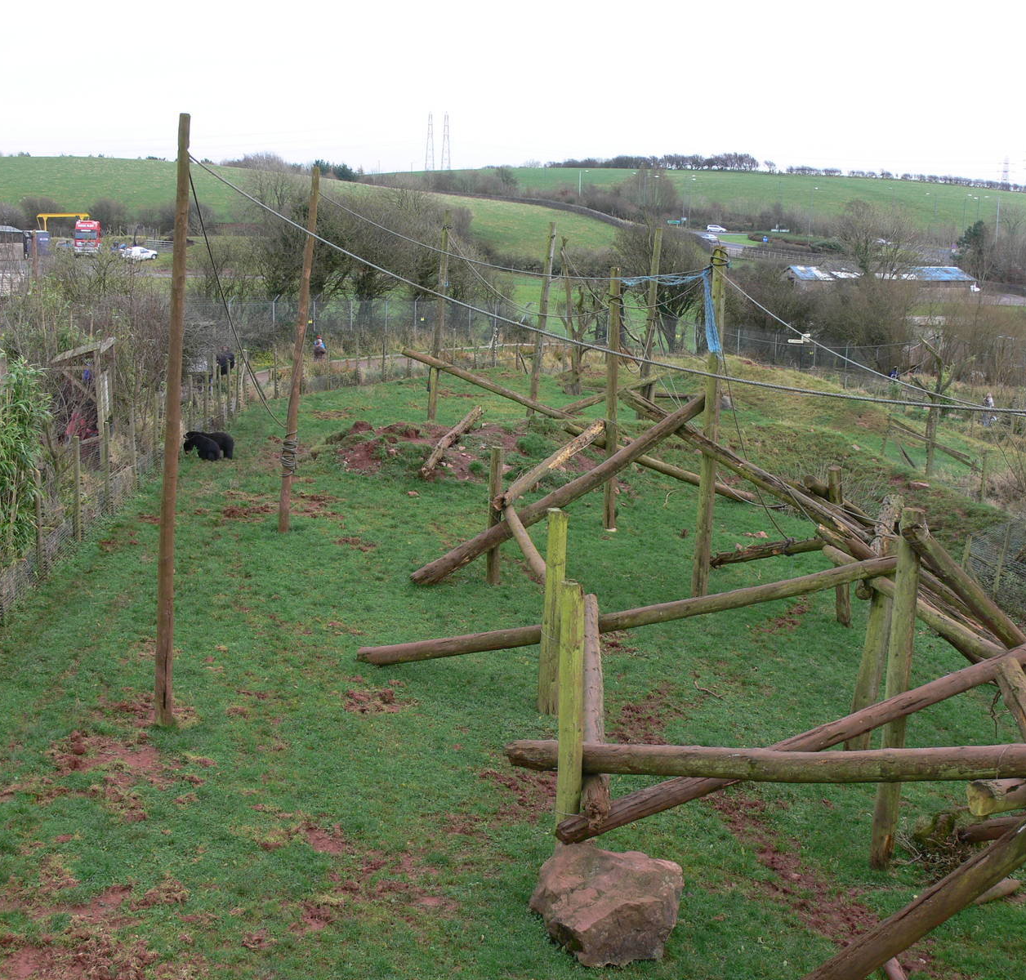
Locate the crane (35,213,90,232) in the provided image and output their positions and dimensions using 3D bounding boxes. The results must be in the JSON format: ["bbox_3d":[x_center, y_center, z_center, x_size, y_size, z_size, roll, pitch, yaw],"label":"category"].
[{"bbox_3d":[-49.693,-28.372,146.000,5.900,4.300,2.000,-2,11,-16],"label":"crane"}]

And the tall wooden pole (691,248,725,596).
[{"bbox_3d":[3.877,-1.204,26.163,0.320,7.039,0.320,1,11,0],"label":"tall wooden pole"}]

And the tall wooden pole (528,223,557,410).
[{"bbox_3d":[1.182,-6.813,53.053,0.290,7.712,0.290,7,11,-1],"label":"tall wooden pole"}]

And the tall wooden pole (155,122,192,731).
[{"bbox_3d":[-4.788,-0.795,18.667,0.260,8.756,0.260,5,11,-1],"label":"tall wooden pole"}]

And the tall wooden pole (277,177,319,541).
[{"bbox_3d":[-5.072,-3.232,31.384,0.270,8.702,0.270,7,11,-1],"label":"tall wooden pole"}]

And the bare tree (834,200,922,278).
[{"bbox_3d":[38.673,-26.124,140.000,9.200,9.300,8.500,4,11,16],"label":"bare tree"}]

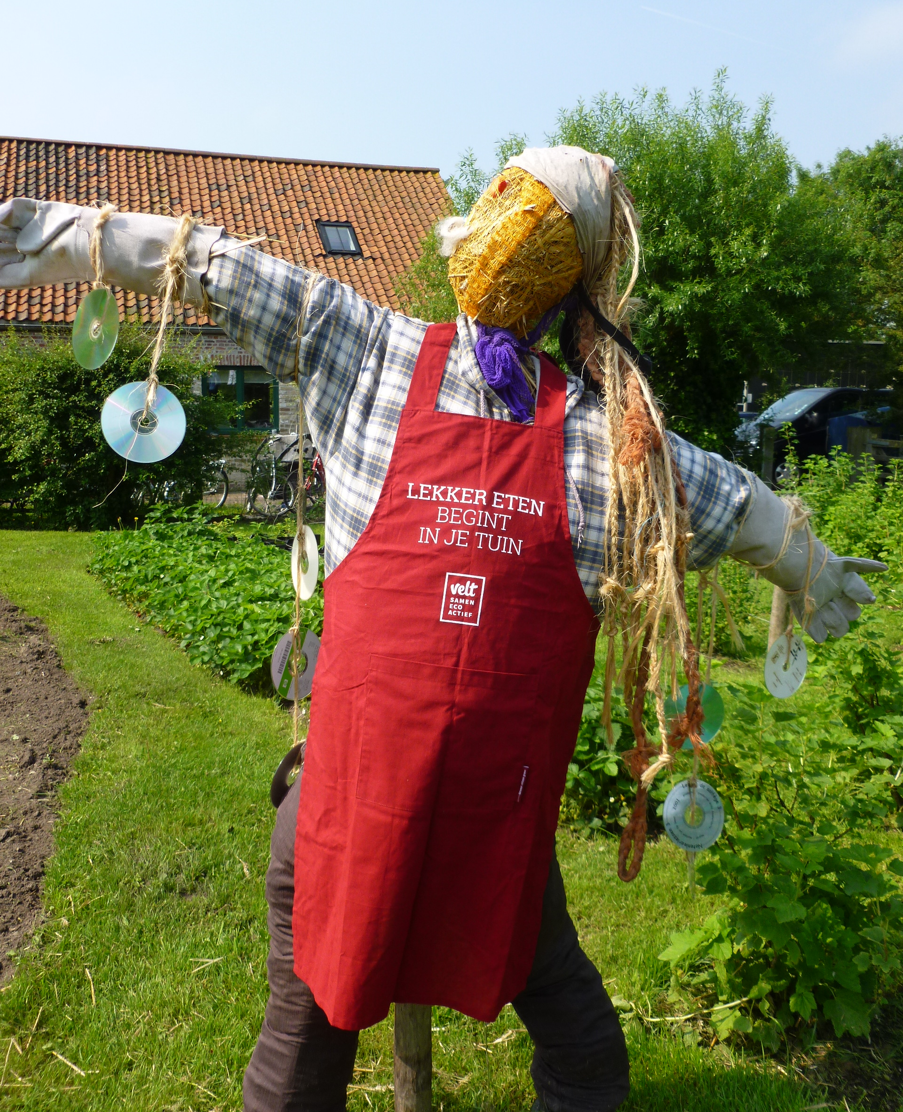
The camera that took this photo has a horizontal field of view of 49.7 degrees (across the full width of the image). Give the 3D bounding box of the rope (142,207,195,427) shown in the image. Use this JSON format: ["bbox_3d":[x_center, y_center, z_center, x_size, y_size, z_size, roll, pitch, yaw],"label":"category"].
[{"bbox_3d":[-0.412,-0.350,1.425,0.080,0.300,0.110,-1,10,-12],"label":"rope"}]

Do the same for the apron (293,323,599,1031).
[{"bbox_3d":[-0.003,0.180,1.585,0.460,1.080,0.280,4,9,-11],"label":"apron"}]

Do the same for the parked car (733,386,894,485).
[{"bbox_3d":[6.500,-1.870,15.600,4.300,1.620,1.780,0,9,-5],"label":"parked car"}]

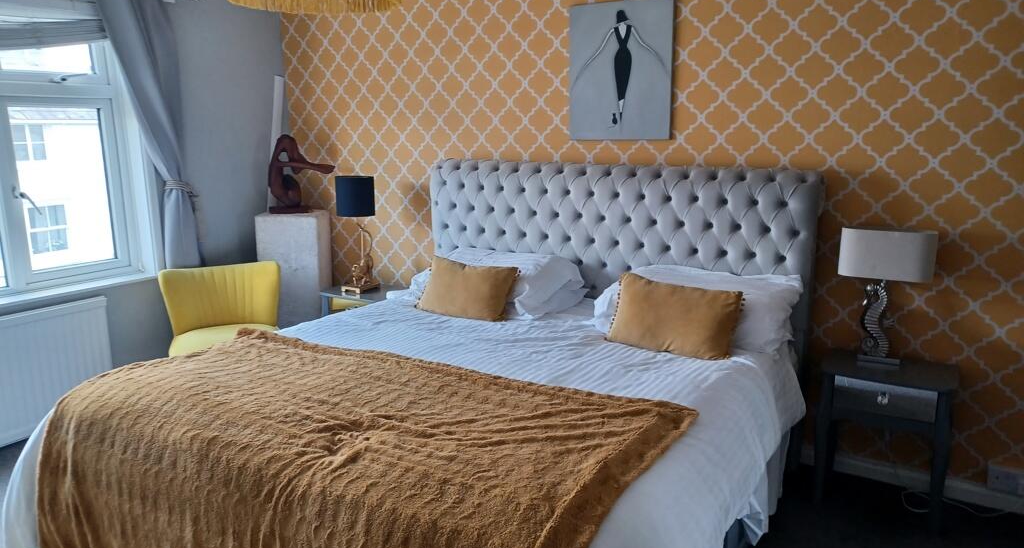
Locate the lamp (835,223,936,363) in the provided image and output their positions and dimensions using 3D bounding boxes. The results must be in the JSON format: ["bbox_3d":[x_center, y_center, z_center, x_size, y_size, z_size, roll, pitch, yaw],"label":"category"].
[{"bbox_3d":[1.397,0.091,2.780,0.315,0.515,0.170,6,14,29],"label":"lamp"}]

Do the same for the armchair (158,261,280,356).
[{"bbox_3d":[-1.416,0.390,3.638,0.550,0.775,0.600,-5,13,-17],"label":"armchair"}]

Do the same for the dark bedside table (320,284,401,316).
[{"bbox_3d":[-0.789,0.371,4.194,0.450,0.555,0.330,7,14,32],"label":"dark bedside table"}]

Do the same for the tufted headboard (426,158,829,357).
[{"bbox_3d":[0.414,0.100,3.443,1.855,1.220,0.210,7,14,32],"label":"tufted headboard"}]

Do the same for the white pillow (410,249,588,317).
[{"bbox_3d":[-0.100,0.033,3.337,0.780,0.180,0.440,7,44,32],"label":"white pillow"}]

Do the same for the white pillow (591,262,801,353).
[{"bbox_3d":[0.683,0.125,2.844,0.770,0.180,0.440,7,44,32],"label":"white pillow"}]

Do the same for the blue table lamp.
[{"bbox_3d":[-0.855,-0.221,4.111,0.210,0.640,0.210,-1,12,0],"label":"blue table lamp"}]

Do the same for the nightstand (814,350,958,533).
[{"bbox_3d":[1.424,0.626,2.835,0.450,0.555,0.320,6,14,30],"label":"nightstand"}]

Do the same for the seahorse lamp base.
[{"bbox_3d":[1.395,0.178,2.794,0.150,0.338,0.085,7,14,32],"label":"seahorse lamp base"}]

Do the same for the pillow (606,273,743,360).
[{"bbox_3d":[0.587,0.146,2.692,0.480,0.130,0.300,7,57,32],"label":"pillow"}]

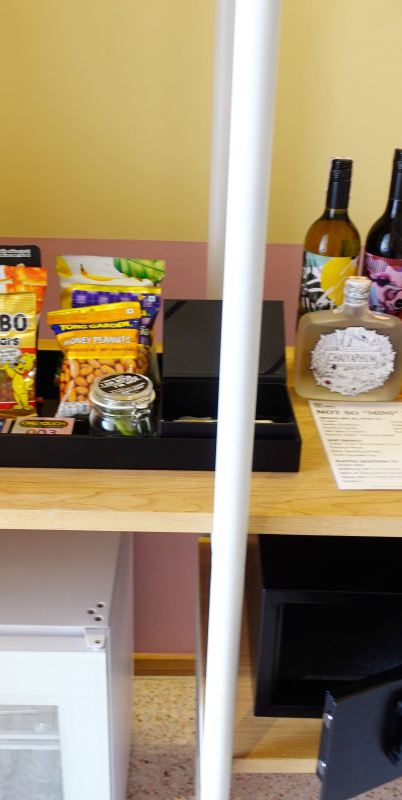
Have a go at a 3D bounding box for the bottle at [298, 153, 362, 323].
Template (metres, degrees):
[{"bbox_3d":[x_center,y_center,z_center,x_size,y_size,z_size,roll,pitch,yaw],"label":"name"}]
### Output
[{"bbox_3d":[0.173,-0.174,1.066,0.074,0.288,0.074,1,26,-1],"label":"bottle"}]

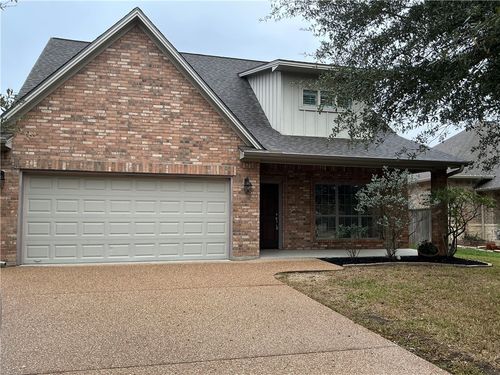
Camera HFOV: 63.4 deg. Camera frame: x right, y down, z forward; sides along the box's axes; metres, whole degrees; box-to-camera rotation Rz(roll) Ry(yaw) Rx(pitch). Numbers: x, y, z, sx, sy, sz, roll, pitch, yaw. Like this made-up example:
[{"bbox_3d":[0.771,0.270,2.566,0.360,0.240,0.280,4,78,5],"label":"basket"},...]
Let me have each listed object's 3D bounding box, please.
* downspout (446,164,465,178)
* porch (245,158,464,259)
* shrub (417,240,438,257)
[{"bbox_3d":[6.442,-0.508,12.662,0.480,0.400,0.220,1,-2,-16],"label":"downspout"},{"bbox_3d":[2.984,0.676,12.537,6.350,2.680,2.100,1,-2,-16],"label":"porch"},{"bbox_3d":[5.359,1.842,12.209,0.580,0.460,0.560,1,-2,-16],"label":"shrub"}]

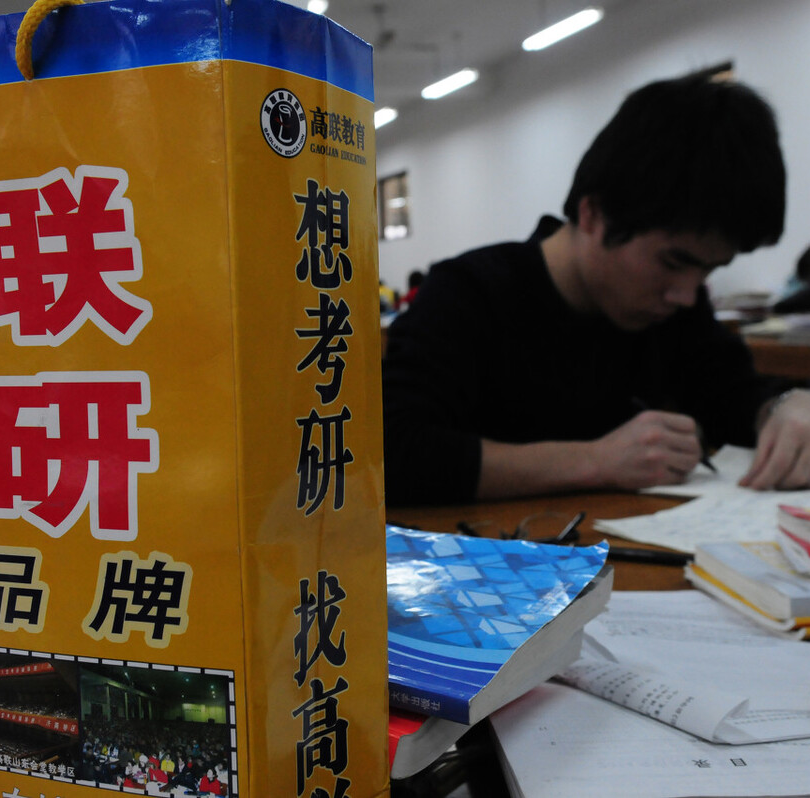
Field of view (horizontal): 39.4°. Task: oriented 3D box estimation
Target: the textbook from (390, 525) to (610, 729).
[{"bbox_3d":[-0.016,0.127,0.696,0.238,0.022,0.170,2,20,36],"label":"textbook"}]

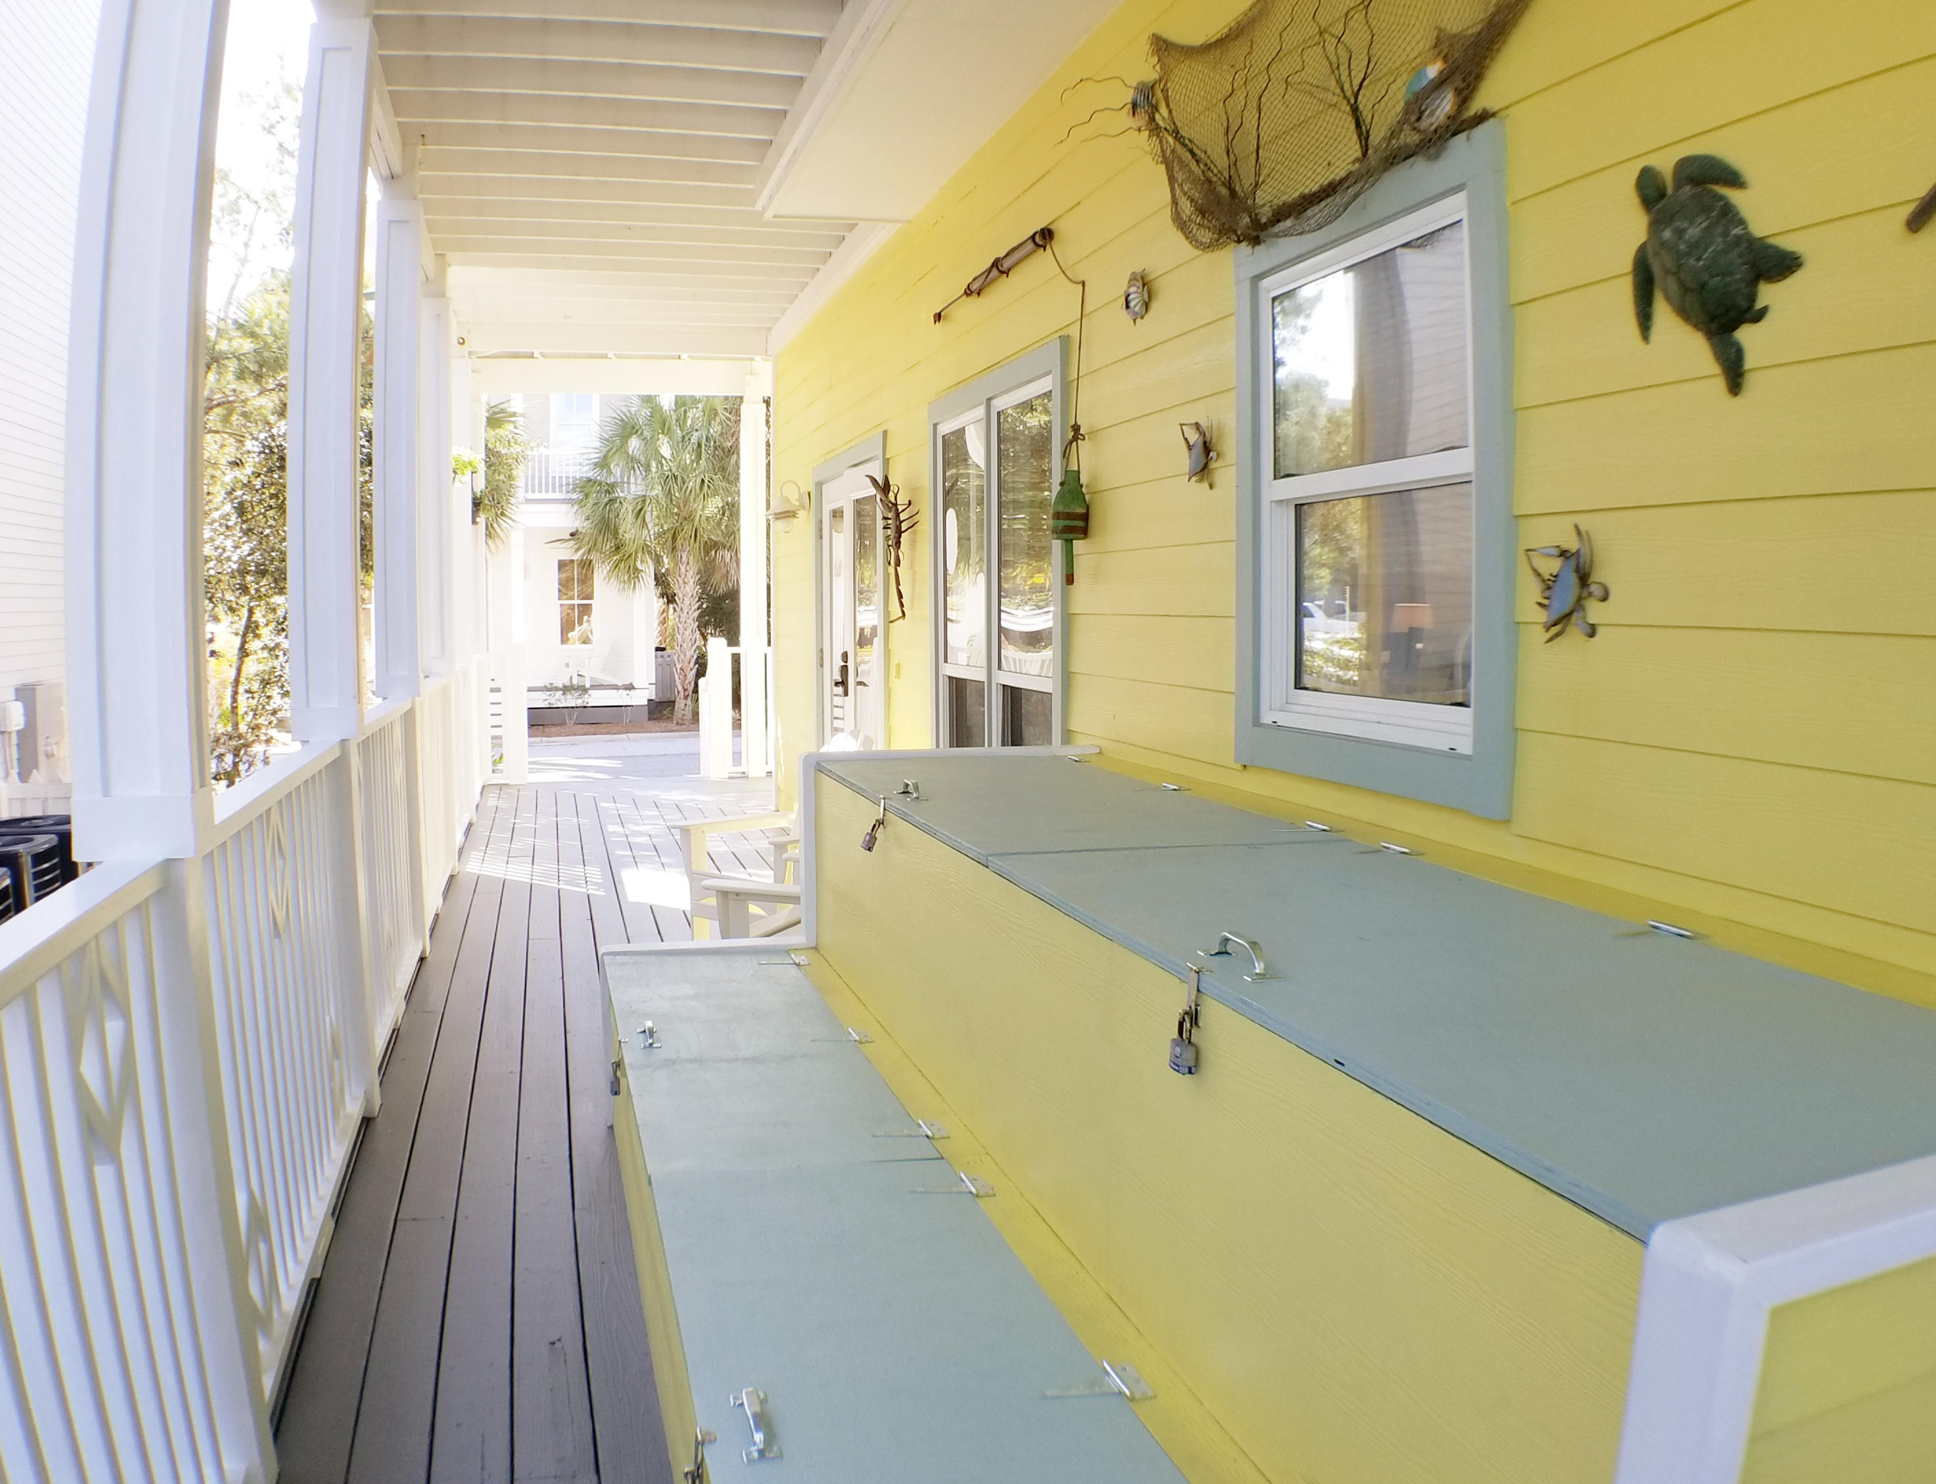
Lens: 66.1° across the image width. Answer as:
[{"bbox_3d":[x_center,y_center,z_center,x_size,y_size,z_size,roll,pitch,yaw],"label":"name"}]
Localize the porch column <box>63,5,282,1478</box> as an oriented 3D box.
[{"bbox_3d":[-1.214,-0.311,2.170,0.195,3.000,0.195,-2,5,-16],"label":"porch column"}]

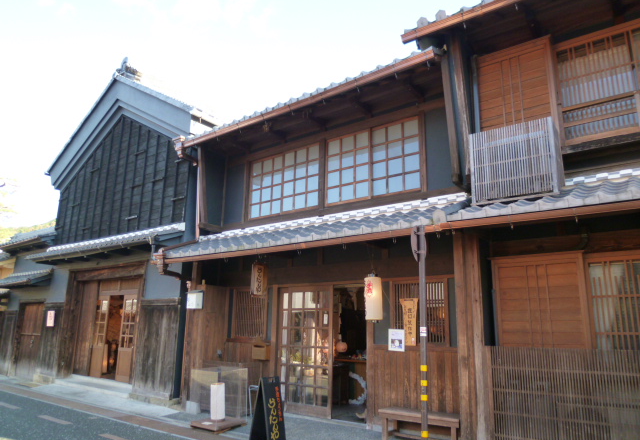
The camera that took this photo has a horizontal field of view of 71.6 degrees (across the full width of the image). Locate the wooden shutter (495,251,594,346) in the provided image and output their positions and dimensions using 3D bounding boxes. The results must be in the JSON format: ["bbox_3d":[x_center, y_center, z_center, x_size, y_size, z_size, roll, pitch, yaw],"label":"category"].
[{"bbox_3d":[2.647,0.998,5.385,1.020,1.137,0.112,-9,-18,35],"label":"wooden shutter"}]

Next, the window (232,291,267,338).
[{"bbox_3d":[-1.342,1.795,8.535,0.928,0.964,0.082,-9,-18,35],"label":"window"}]

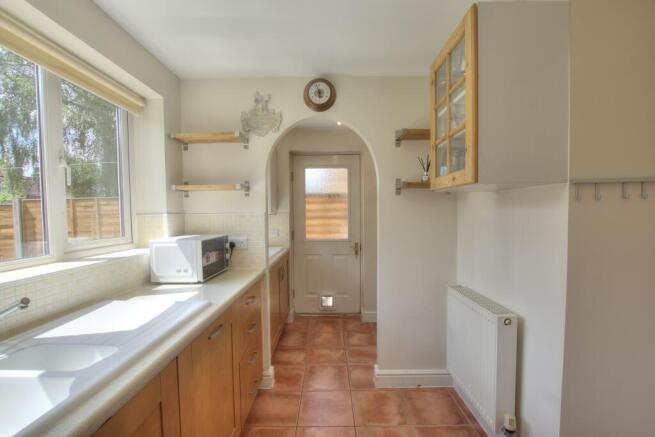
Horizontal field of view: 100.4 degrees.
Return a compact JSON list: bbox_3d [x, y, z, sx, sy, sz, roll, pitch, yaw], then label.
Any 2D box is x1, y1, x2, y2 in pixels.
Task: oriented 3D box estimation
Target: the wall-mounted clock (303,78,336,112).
[{"bbox_3d":[-0.055,-0.873,1.941,0.236,0.236,0.050,0,1,0],"label":"wall-mounted clock"}]

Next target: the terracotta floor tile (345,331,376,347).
[{"bbox_3d":[0.350,1.261,2.863,0.345,0.010,0.338,0,1,0],"label":"terracotta floor tile"}]

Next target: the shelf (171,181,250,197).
[{"bbox_3d":[-0.805,-0.209,1.893,0.476,0.116,0.180,0,1,0],"label":"shelf"}]

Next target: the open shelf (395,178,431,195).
[{"bbox_3d":[0.695,-0.225,1.886,0.405,0.121,0.180,0,1,0],"label":"open shelf"}]

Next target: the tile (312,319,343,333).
[{"bbox_3d":[-0.002,1.255,3.215,0.345,0.010,0.338,0,1,0],"label":"tile"}]

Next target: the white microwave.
[{"bbox_3d":[-0.893,0.249,1.809,0.310,0.254,0.415,0,1,0],"label":"white microwave"}]

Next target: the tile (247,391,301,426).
[{"bbox_3d":[-0.359,1.257,1.811,0.340,0.010,0.332,0,1,0],"label":"tile"}]

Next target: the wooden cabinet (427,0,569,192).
[{"bbox_3d":[0.766,-0.494,1.315,0.362,0.708,0.485,0,1,0],"label":"wooden cabinet"}]

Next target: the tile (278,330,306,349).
[{"bbox_3d":[-0.355,1.238,2.787,0.340,0.010,0.332,0,1,0],"label":"tile"}]

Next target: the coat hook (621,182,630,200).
[{"bbox_3d":[1.141,-0.105,1.045,0.013,0.071,0.030,0,1,0],"label":"coat hook"}]

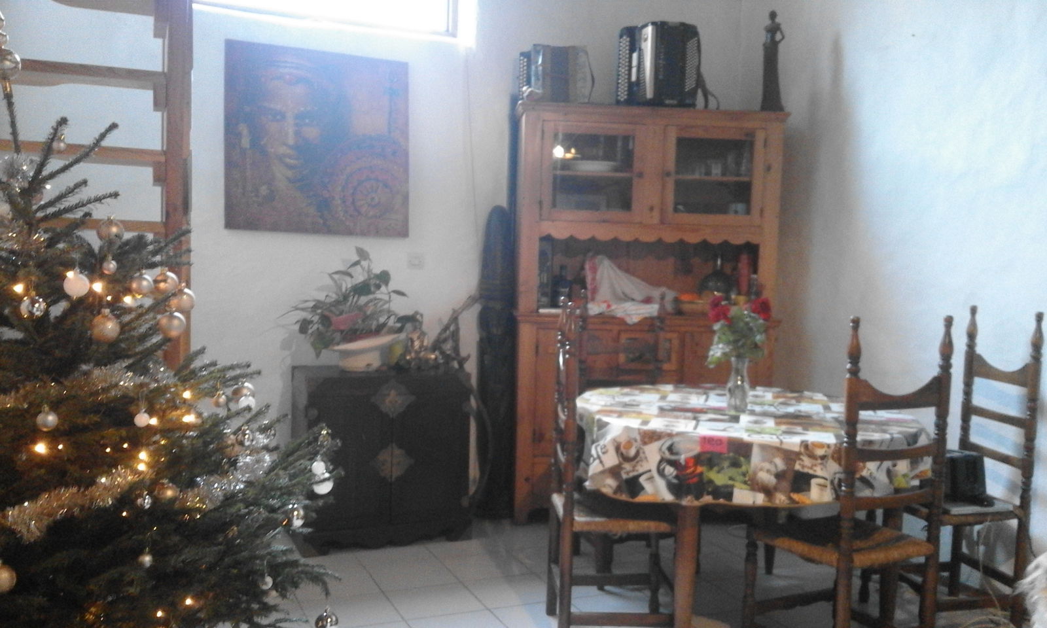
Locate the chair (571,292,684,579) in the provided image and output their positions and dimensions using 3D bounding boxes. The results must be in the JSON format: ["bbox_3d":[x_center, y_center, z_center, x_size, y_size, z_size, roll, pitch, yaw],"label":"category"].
[{"bbox_3d":[0.470,0.478,3.623,0.434,1.137,0.440,0,2,-24],"label":"chair"}]

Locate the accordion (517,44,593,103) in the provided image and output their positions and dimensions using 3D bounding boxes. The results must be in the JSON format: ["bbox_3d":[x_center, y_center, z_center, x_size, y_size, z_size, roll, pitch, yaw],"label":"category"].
[{"bbox_3d":[0.152,-1.147,4.271,0.365,0.301,0.185,1,2,-4],"label":"accordion"}]

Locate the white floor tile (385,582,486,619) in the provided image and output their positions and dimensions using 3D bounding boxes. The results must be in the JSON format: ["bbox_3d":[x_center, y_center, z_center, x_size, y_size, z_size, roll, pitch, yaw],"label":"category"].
[{"bbox_3d":[-0.324,1.050,3.190,0.308,0.012,0.308,0,2,-23],"label":"white floor tile"}]

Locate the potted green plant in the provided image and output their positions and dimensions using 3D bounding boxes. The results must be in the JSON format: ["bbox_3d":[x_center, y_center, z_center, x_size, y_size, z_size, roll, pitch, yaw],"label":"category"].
[{"bbox_3d":[-0.759,-0.023,3.914,0.543,0.557,0.462,0,2,-23],"label":"potted green plant"}]

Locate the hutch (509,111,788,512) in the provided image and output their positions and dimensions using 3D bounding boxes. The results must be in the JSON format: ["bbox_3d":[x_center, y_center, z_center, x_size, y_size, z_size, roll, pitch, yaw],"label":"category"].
[{"bbox_3d":[0.608,0.015,4.423,1.318,2.017,0.407,1,2,-4],"label":"hutch"}]

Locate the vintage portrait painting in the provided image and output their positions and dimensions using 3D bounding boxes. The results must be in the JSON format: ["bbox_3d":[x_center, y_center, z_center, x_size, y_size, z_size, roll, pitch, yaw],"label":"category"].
[{"bbox_3d":[-0.948,-0.797,4.083,0.844,0.845,0.030,0,2,-23],"label":"vintage portrait painting"}]

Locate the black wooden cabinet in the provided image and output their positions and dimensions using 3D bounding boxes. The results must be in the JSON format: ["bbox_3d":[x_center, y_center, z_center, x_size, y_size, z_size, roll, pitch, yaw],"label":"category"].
[{"bbox_3d":[-0.668,0.633,3.997,0.727,0.755,0.474,0,2,-23],"label":"black wooden cabinet"}]

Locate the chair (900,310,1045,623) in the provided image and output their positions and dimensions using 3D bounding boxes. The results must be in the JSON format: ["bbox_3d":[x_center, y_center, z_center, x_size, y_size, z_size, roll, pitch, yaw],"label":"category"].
[{"bbox_3d":[1.491,0.523,3.111,0.444,1.127,0.422,1,2,-10],"label":"chair"}]

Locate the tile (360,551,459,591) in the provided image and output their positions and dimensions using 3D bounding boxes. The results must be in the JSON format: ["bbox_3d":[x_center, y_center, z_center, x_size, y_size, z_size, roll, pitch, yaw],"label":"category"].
[{"bbox_3d":[-0.445,1.038,3.473,0.308,0.012,0.308,0,2,-23],"label":"tile"}]

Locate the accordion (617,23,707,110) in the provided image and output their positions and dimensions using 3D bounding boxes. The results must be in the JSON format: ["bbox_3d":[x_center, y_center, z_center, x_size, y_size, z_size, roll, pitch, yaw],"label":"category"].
[{"bbox_3d":[0.670,-1.202,4.306,0.429,0.432,0.209,1,2,-4],"label":"accordion"}]

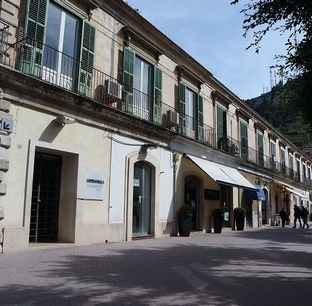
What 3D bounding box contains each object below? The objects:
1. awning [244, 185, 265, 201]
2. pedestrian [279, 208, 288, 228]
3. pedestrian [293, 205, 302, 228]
[{"bbox_3d":[7.153,2.829,22.147,0.998,1.198,1.692,-6,-13,35],"label":"awning"},{"bbox_3d":[10.426,5.322,25.164,0.500,1.471,0.550,0,-10,6],"label":"pedestrian"},{"bbox_3d":[10.986,4.957,23.887,0.600,1.733,0.500,3,-11,-13],"label":"pedestrian"}]

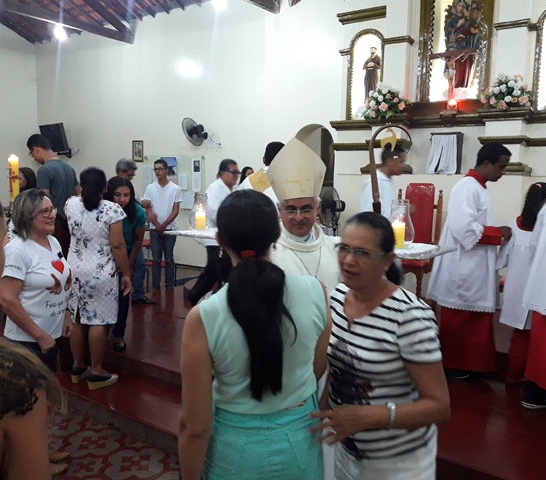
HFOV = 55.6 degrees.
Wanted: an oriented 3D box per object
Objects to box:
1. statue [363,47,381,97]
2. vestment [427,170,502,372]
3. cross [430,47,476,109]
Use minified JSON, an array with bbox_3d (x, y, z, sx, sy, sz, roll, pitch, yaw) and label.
[{"bbox_3d":[1.285,-2.131,6.686,0.250,0.700,0.200,5,8,33],"label":"statue"},{"bbox_3d":[1.403,0.240,3.779,0.480,1.494,0.520,3,7,15],"label":"vestment"},{"bbox_3d":[2.056,-1.861,5.929,0.520,0.690,0.090,5,8,33],"label":"cross"}]

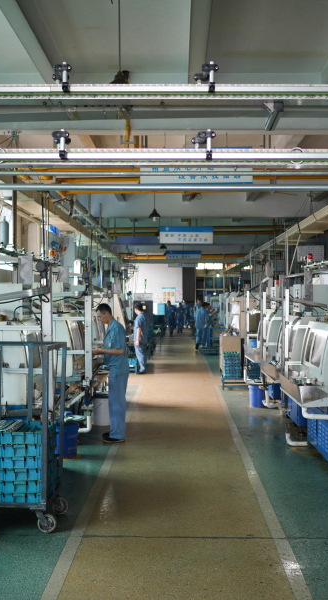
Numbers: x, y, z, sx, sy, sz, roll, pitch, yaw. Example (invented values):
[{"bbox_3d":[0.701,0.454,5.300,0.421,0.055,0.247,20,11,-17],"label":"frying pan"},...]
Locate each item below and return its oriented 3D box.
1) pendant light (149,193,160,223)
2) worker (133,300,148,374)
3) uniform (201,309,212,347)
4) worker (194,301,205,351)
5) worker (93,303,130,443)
[{"bbox_3d":[-0.227,-2.335,17.500,0.310,0.760,0.310,0,0,0],"label":"pendant light"},{"bbox_3d":[-0.516,0.900,16.250,0.360,1.660,0.480,0,0,40],"label":"worker"},{"bbox_3d":[1.620,1.020,25.000,0.420,1.360,0.470,0,0,-3],"label":"uniform"},{"bbox_3d":[1.310,0.900,24.300,0.480,1.650,0.360,0,0,18],"label":"worker"},{"bbox_3d":[-0.654,0.890,8.560,0.490,1.690,0.500,0,0,-3],"label":"worker"}]

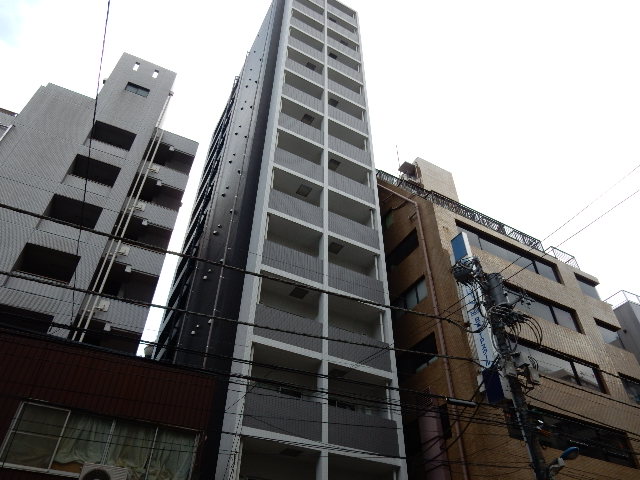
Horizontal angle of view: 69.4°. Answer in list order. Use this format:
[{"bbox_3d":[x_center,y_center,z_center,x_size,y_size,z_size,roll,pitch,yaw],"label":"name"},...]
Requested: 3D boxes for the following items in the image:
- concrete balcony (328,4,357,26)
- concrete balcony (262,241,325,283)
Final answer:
[{"bbox_3d":[1.699,-17.302,35.730,2.582,1.216,0.200,20,-46,-20],"label":"concrete balcony"},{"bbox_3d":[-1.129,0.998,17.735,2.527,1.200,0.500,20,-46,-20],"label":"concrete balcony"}]

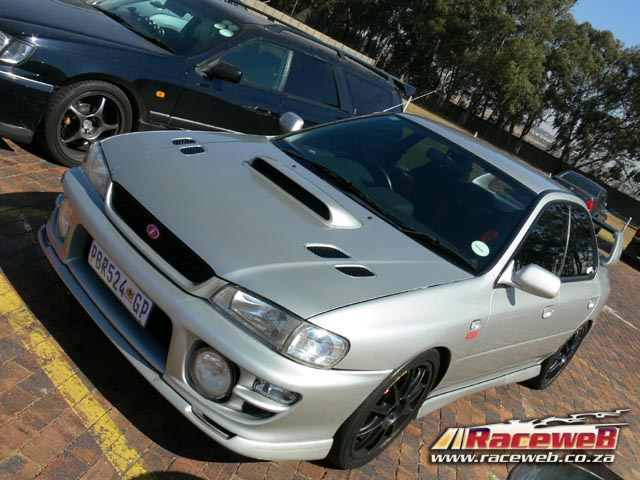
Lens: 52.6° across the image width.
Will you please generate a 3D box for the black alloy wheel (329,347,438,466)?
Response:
[{"bbox_3d":[0.212,0.650,2.744,0.618,0.618,0.210,8,24,-49],"label":"black alloy wheel"}]

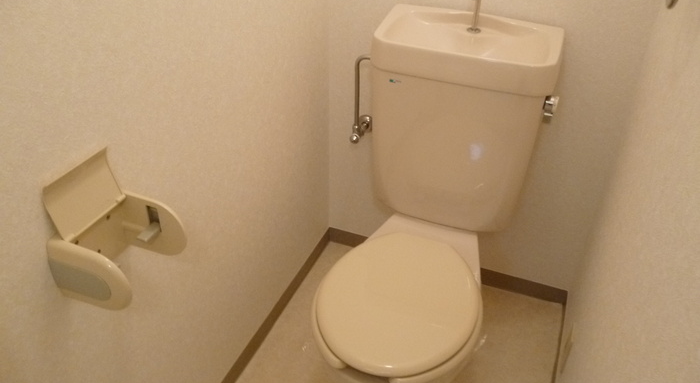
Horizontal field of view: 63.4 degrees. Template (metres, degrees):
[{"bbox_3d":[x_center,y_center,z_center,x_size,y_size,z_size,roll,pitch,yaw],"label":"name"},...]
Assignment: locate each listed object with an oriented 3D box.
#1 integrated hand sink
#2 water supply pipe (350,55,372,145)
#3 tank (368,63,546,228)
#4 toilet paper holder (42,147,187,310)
[{"bbox_3d":[0.267,-0.334,1.322,0.420,0.076,0.256,14,38,18],"label":"integrated hand sink"},{"bbox_3d":[0.064,-0.260,1.594,0.113,0.274,0.102,14,38,18],"label":"water supply pipe"},{"bbox_3d":[0.272,-0.137,1.463,0.398,0.420,0.235,14,38,18],"label":"tank"},{"bbox_3d":[-0.352,0.061,0.878,0.125,0.198,0.166,14,38,18],"label":"toilet paper holder"}]

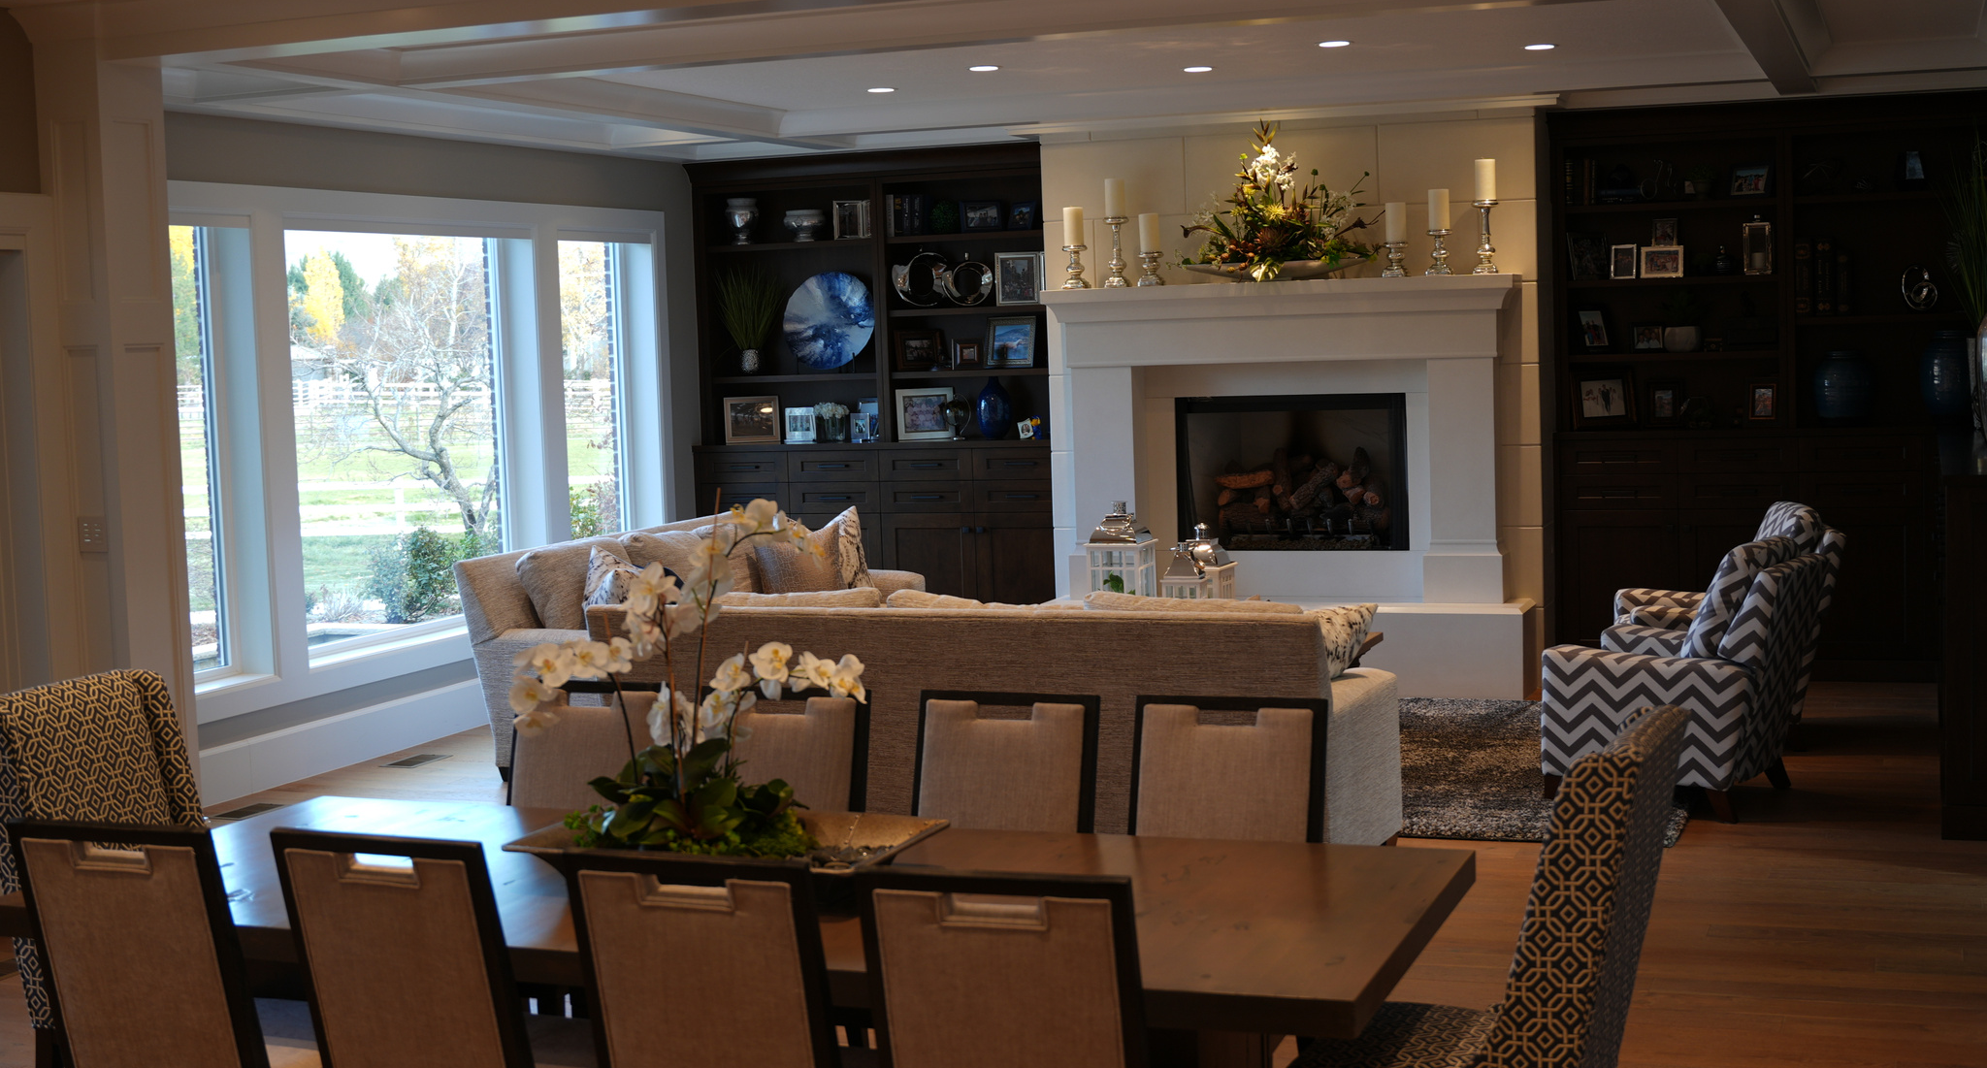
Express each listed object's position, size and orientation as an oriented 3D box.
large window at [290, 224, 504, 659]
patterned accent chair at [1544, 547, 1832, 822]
[{"bbox_3d":[-2.738,-0.455,10.872,0.140,1.830,1.850,0,5,21],"label":"large window"},{"bbox_3d":[2.458,0.489,8.354,0.820,0.910,0.740,2,6,33],"label":"patterned accent chair"}]

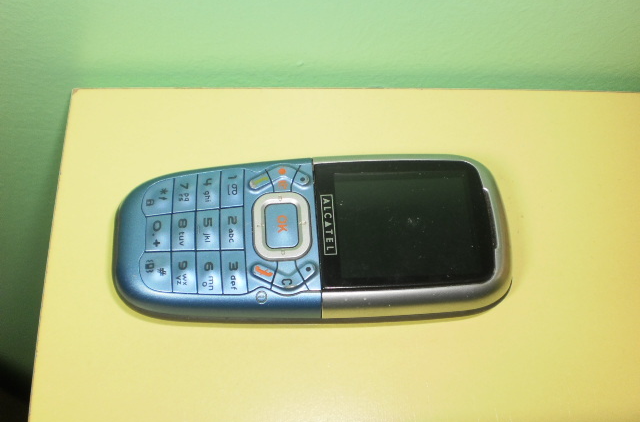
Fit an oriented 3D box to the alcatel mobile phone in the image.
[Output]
[{"bbox_3d":[-0.002,0.007,0.177,0.104,0.018,0.043,-2,72,-3],"label":"alcatel mobile phone"}]

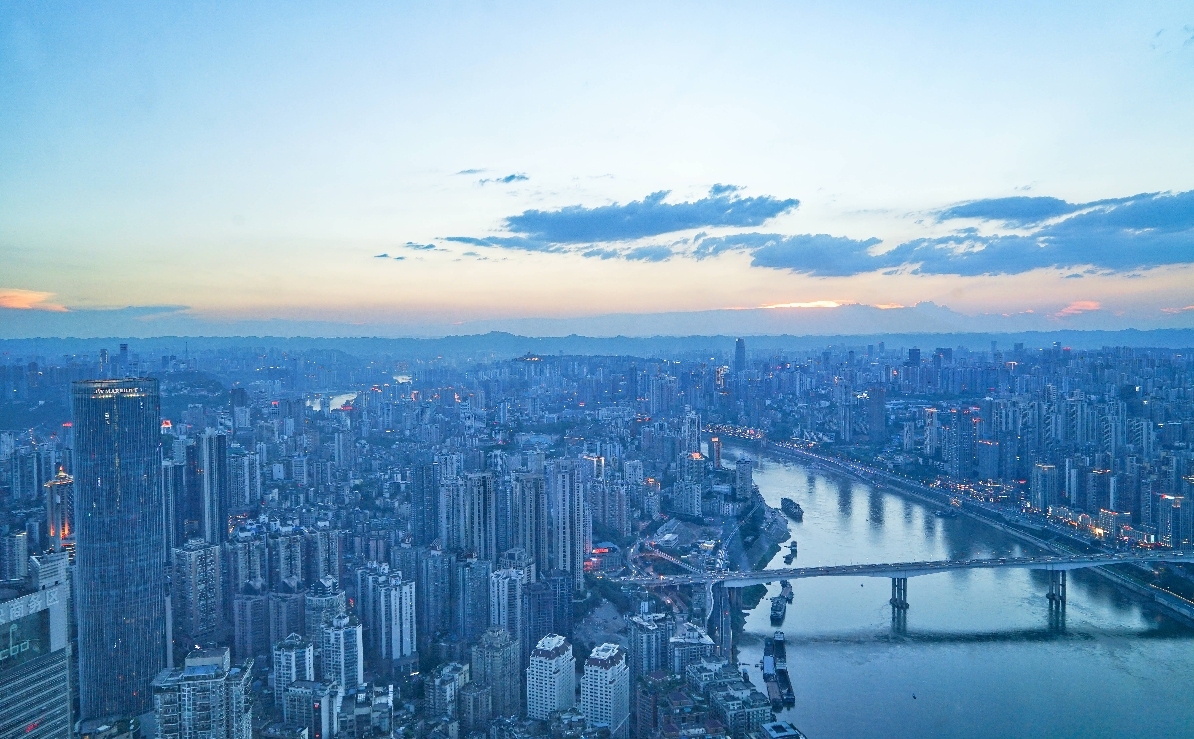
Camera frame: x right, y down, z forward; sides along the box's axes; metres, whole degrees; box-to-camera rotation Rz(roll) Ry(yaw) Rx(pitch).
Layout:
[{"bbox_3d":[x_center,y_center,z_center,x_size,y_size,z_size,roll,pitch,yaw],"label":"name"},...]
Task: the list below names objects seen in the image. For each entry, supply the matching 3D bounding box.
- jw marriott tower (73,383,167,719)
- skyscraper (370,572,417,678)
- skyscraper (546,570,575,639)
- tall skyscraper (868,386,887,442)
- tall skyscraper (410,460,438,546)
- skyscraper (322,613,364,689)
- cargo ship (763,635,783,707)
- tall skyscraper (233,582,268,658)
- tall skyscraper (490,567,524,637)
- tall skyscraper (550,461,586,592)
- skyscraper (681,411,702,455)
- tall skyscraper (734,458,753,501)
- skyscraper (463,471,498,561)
[{"bbox_3d":[-362.800,134.100,605.800,54.000,251.200,40.000,-2,2,-31],"label":"jw marriott tower"},{"bbox_3d":[-231.300,291.200,919.700,32.000,104.400,34.000,1,2,42],"label":"skyscraper"},{"bbox_3d":[-44.810,274.120,921.320,31.000,86.650,30.000,-1,2,-14],"label":"skyscraper"},{"bbox_3d":[933.600,152.700,2646.600,48.000,180.900,36.000,0,2,12],"label":"tall skyscraper"},{"bbox_3d":[-273.690,210.680,1262.370,37.000,131.800,28.000,-1,2,-18],"label":"tall skyscraper"},{"bbox_3d":[-227.400,252.700,714.700,29.000,65.100,22.000,0,2,13],"label":"skyscraper"},{"bbox_3d":[216.200,367.900,983.400,15.000,9.000,201.500,0,2,10],"label":"cargo ship"},{"bbox_3d":[-366.820,263.240,844.830,26.000,81.460,24.000,0,2,14],"label":"tall skyscraper"},{"bbox_3d":[-106.220,273.070,939.270,34.000,78.770,28.000,-1,2,-2],"label":"tall skyscraper"},{"bbox_3d":[-34.690,192.700,986.720,36.000,156.990,33.000,-1,2,-8],"label":"tall skyscraper"},{"bbox_3d":[279.200,193.040,2317.530,34.000,136.410,31.000,-2,2,-32],"label":"skyscraper"},{"bbox_3d":[344.100,253.780,1864.270,31.000,97.030,26.000,-1,2,-20],"label":"tall skyscraper"},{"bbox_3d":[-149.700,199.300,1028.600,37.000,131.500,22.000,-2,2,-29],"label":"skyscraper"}]

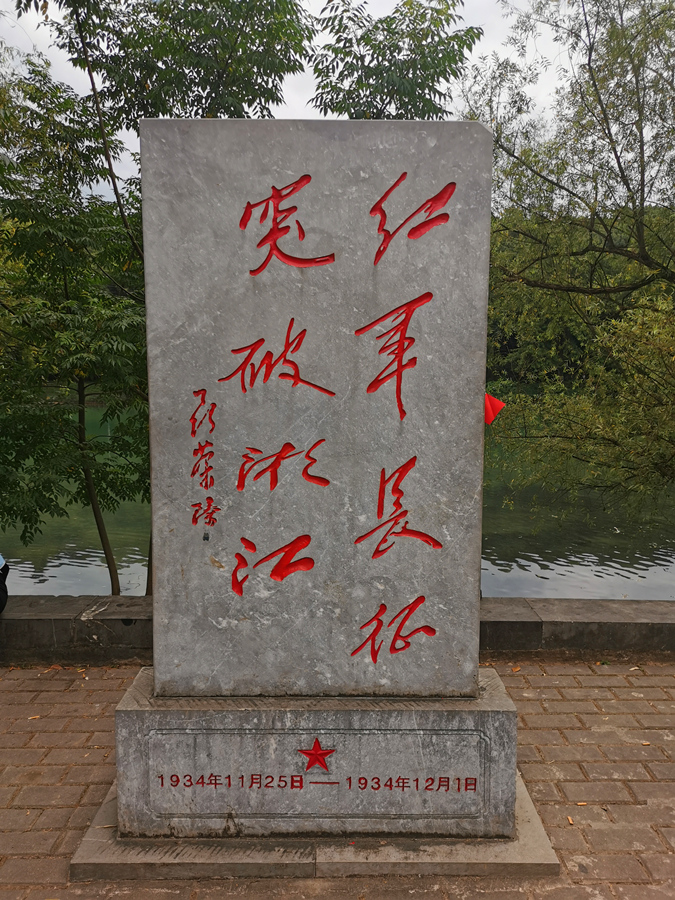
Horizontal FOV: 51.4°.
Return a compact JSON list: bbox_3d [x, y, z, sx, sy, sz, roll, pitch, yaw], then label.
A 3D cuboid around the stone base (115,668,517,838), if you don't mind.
[{"bbox_3d":[-0.064,0.972,2.283,1.210,0.411,0.309,0,6,0],"label":"stone base"}]

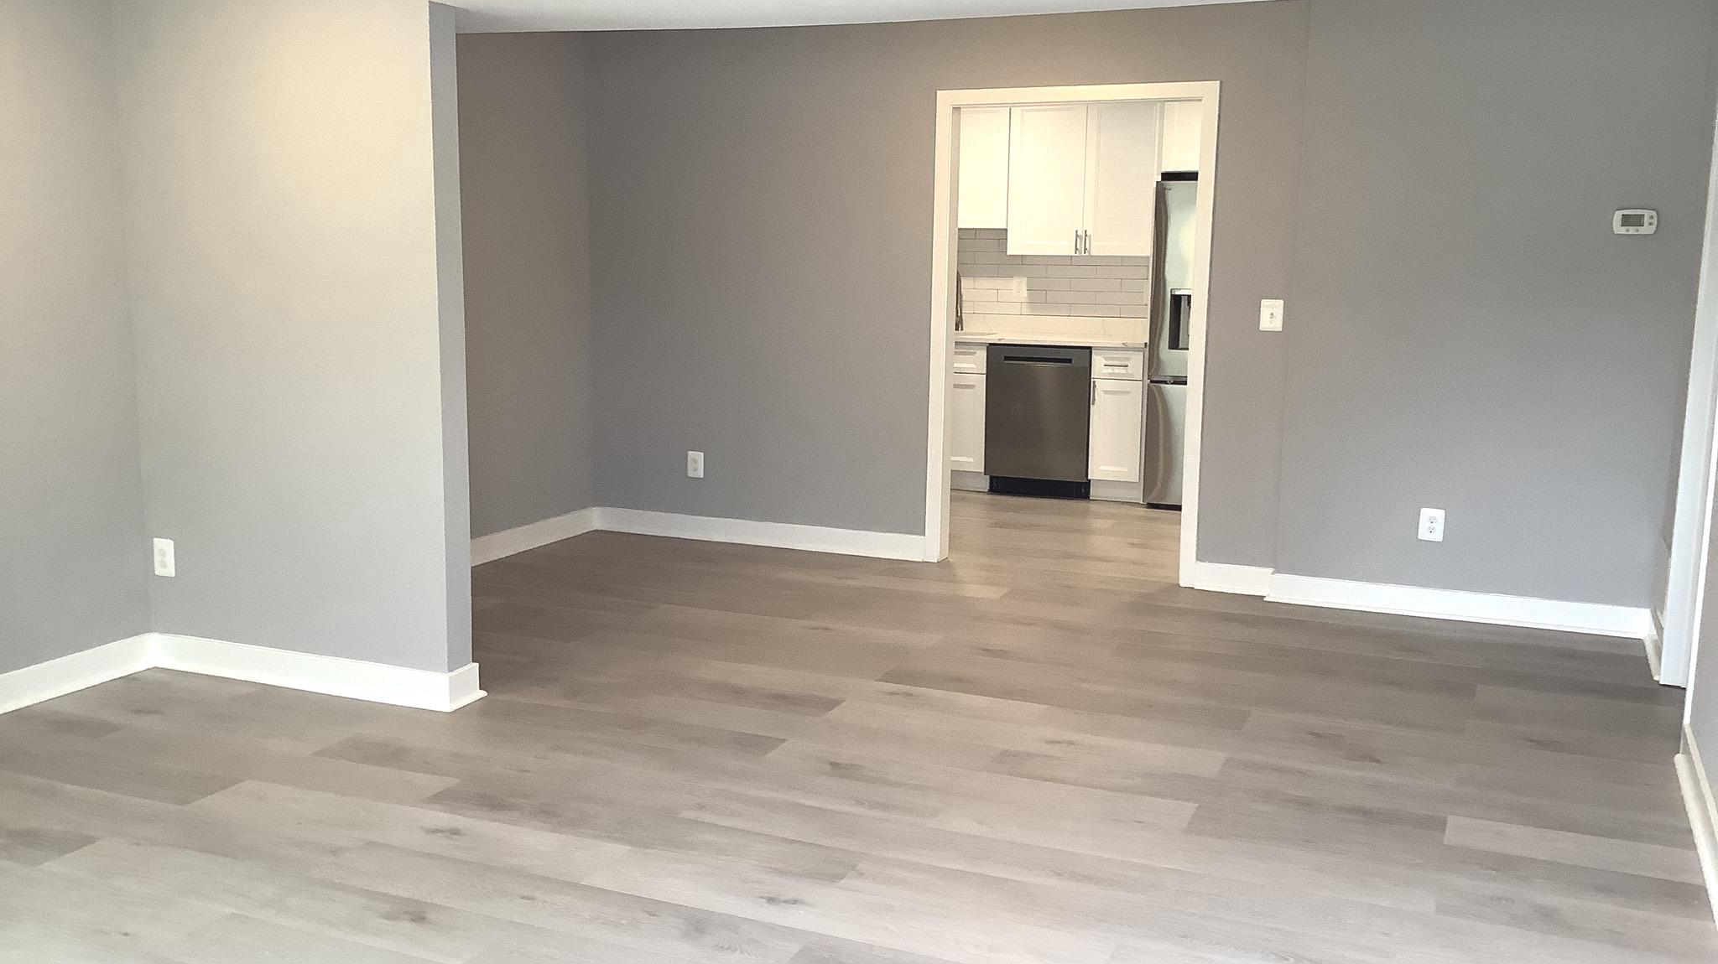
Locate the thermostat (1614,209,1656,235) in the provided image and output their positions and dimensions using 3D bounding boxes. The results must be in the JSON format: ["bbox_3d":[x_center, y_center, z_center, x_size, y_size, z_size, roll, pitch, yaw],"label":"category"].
[{"bbox_3d":[2.883,-0.964,5.709,0.138,0.088,0.030,4,9,22],"label":"thermostat"}]

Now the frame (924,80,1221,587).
[{"bbox_3d":[0.919,-0.647,6.787,1.250,2.121,0.140,4,9,22],"label":"frame"}]

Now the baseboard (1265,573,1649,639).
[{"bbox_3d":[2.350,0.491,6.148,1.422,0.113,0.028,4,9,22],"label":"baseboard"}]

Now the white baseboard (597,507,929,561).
[{"bbox_3d":[-0.507,0.247,7.431,1.739,0.113,0.026,4,9,22],"label":"white baseboard"}]

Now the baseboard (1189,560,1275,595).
[{"bbox_3d":[1.606,0.413,6.575,0.333,0.113,0.026,4,9,22],"label":"baseboard"}]

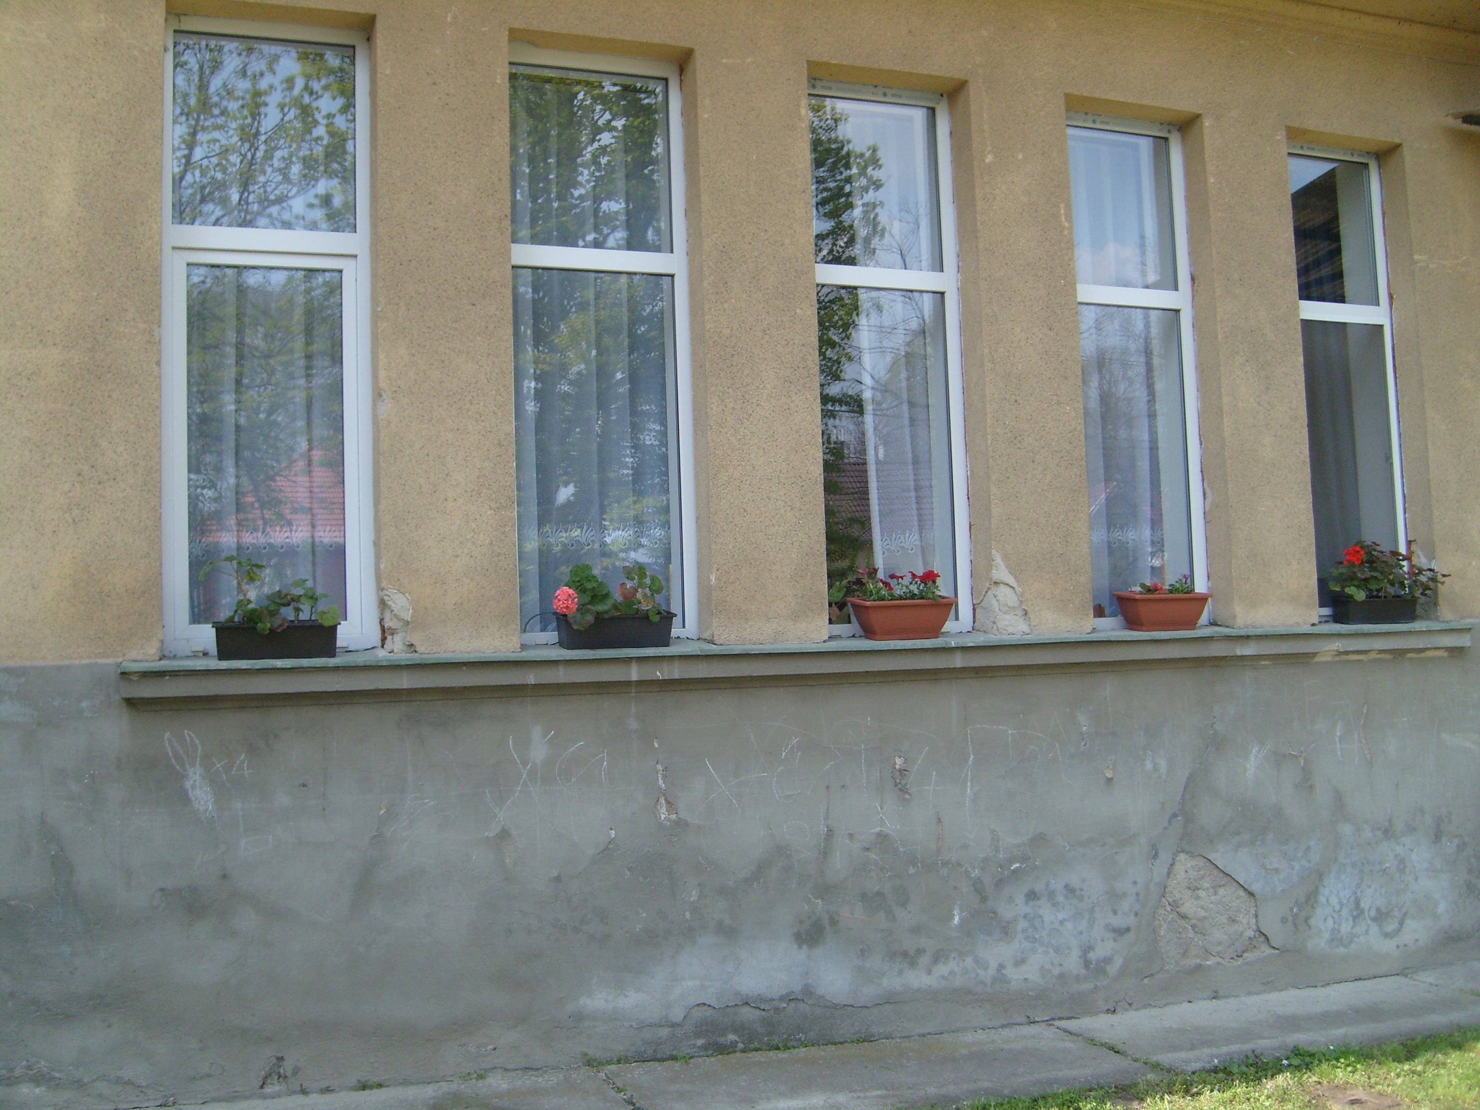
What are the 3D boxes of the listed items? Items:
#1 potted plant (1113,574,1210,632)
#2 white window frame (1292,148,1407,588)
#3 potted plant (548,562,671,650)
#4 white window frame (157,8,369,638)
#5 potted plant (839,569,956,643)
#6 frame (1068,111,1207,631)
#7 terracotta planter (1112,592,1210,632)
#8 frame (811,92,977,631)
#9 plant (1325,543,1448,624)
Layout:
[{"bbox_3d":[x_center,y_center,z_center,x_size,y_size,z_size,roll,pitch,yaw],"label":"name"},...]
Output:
[{"bbox_3d":[1.815,0.205,6.432,0.385,0.248,0.200,0,-4,-21],"label":"potted plant"},{"bbox_3d":[2.814,-0.831,7.098,0.742,2.308,0.080,0,-4,-21],"label":"white window frame"},{"bbox_3d":[-0.478,0.188,5.545,0.470,0.325,0.200,0,-4,-21],"label":"potted plant"},{"bbox_3d":[-1.682,-0.797,5.334,0.737,2.308,0.080,0,-4,-21],"label":"white window frame"},{"bbox_3d":[0.644,0.194,5.974,0.415,0.293,0.200,0,-4,-21],"label":"potted plant"},{"bbox_3d":[1.704,-0.829,6.642,0.740,2.308,0.080,0,-4,-21],"label":"frame"},{"bbox_3d":[1.816,0.246,6.429,0.385,0.166,0.200,0,-4,-21],"label":"terracotta planter"},{"bbox_3d":[0.580,-0.824,6.201,0.742,2.308,0.080,0,-4,-21],"label":"frame"},{"bbox_3d":[2.953,0.126,6.903,0.600,0.390,0.230,0,-4,-21],"label":"plant"}]

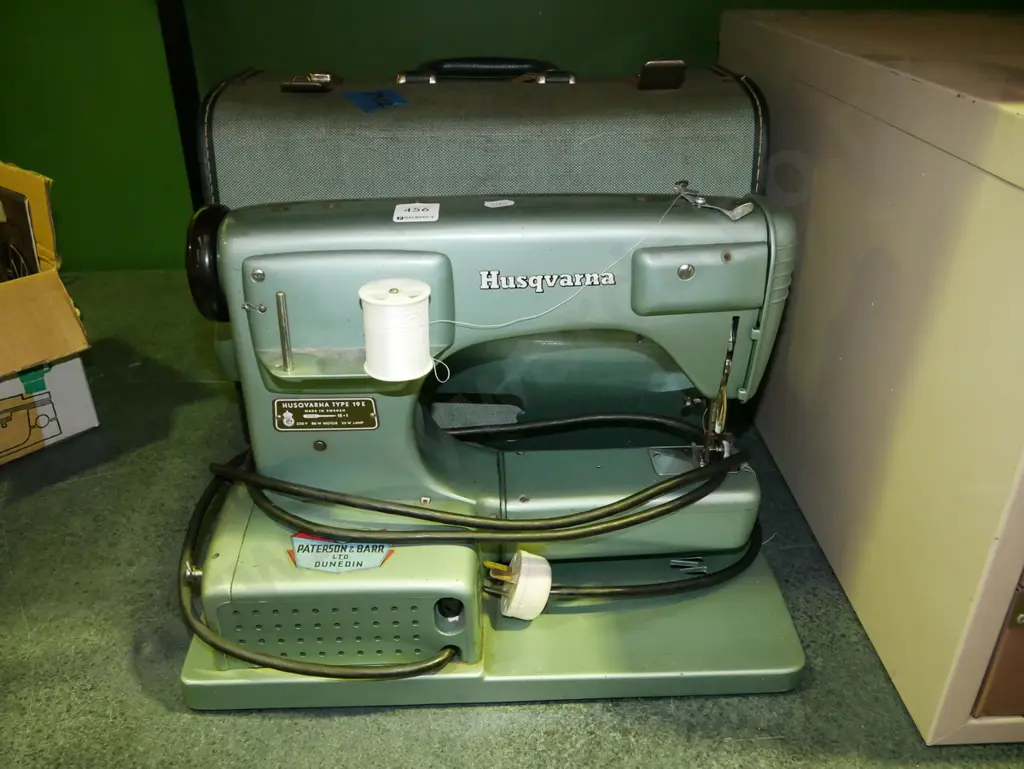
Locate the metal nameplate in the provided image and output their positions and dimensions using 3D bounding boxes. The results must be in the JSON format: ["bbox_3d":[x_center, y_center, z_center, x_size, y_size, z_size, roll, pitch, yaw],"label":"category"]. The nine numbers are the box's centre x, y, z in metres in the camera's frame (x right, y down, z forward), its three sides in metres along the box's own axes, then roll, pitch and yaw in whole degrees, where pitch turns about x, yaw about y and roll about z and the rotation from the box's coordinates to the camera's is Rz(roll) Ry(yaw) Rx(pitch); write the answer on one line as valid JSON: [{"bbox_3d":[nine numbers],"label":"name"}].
[{"bbox_3d":[-0.116,0.018,0.554,0.064,0.022,0.002,-1,29,-2],"label":"metal nameplate"}]

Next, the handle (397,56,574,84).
[{"bbox_3d":[-0.021,-0.253,0.710,0.141,0.024,0.032,-1,29,-2],"label":"handle"}]

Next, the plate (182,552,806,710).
[{"bbox_3d":[-0.012,0.146,0.638,0.391,0.023,0.188,-1,29,-2],"label":"plate"}]

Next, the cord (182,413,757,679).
[{"bbox_3d":[-0.020,0.095,0.604,0.392,0.104,0.180,-1,29,-2],"label":"cord"}]

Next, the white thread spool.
[{"bbox_3d":[-0.069,-0.034,0.533,0.043,0.052,0.043,-1,29,-2],"label":"white thread spool"}]

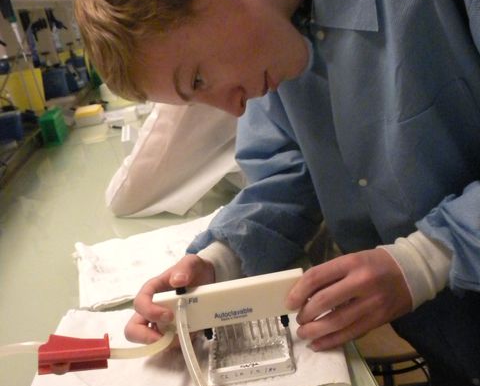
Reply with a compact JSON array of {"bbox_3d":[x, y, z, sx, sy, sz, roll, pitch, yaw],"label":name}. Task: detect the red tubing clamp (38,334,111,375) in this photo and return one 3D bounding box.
[{"bbox_3d":[-0.167,0.163,0.690,0.073,0.033,0.024,-10,16,-2],"label":"red tubing clamp"}]

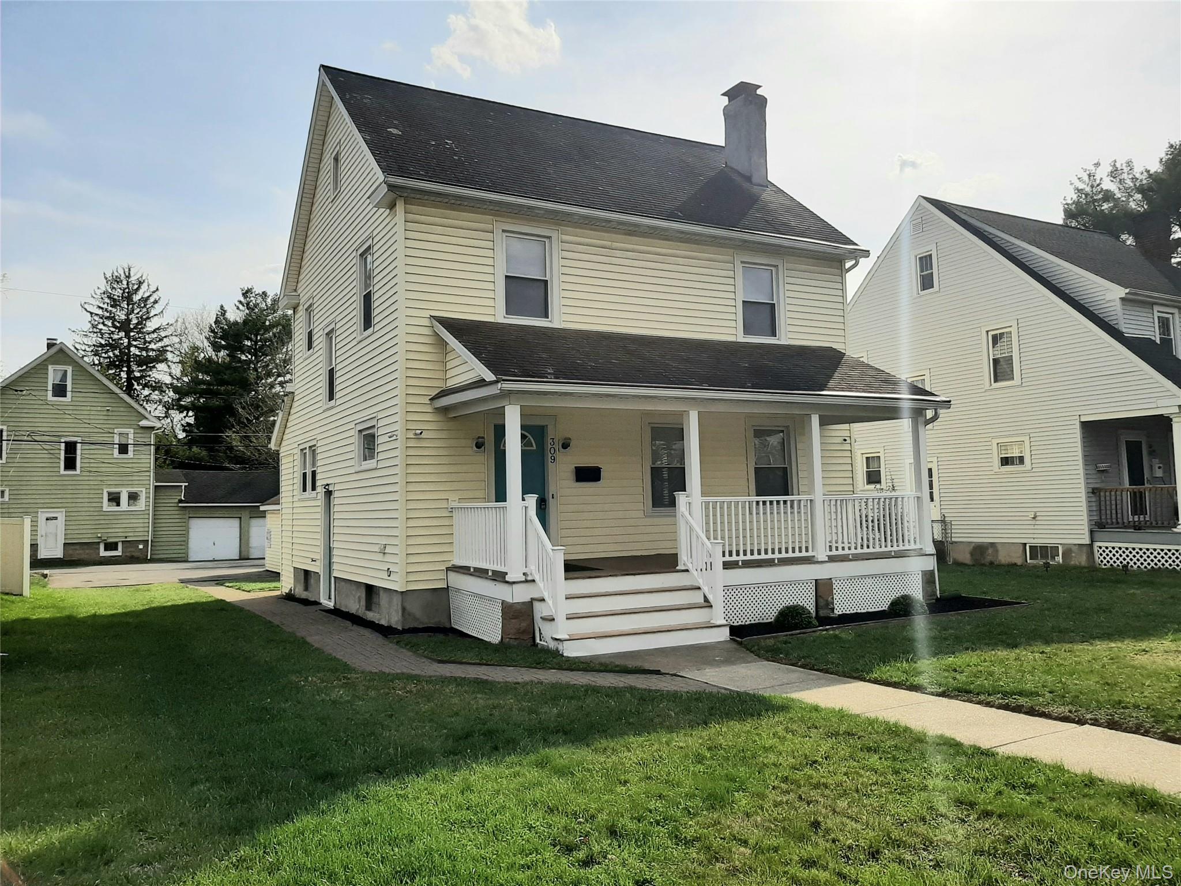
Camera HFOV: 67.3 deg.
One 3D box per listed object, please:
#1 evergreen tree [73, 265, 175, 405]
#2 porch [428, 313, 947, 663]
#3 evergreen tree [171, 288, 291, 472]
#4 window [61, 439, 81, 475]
[{"bbox_3d":[-32.161,-2.448,61.306,7.000,20.119,7.000,0,-5,-29],"label":"evergreen tree"},{"bbox_3d":[1.986,0.338,13.306,8.027,4.532,3.112,0,-5,-29],"label":"porch"},{"bbox_3d":[-21.966,-1.522,55.426,8.000,16.633,8.000,0,-5,-29],"label":"evergreen tree"},{"bbox_3d":[-24.333,0.604,41.500,0.810,1.670,0.120,1,-5,-36],"label":"window"}]

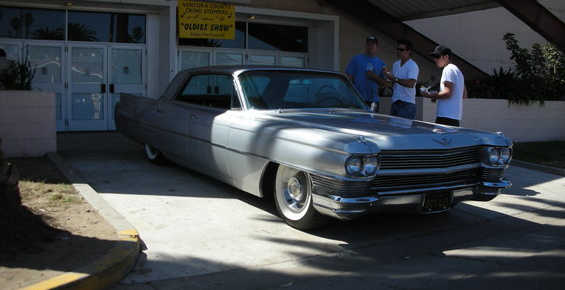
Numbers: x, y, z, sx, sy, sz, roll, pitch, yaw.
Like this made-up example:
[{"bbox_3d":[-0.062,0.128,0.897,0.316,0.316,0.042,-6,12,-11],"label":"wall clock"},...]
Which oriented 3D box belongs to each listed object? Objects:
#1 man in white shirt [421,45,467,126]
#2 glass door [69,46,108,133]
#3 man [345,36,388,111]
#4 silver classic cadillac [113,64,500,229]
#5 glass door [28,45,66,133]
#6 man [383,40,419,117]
[{"bbox_3d":[1.923,-0.321,6.937,0.520,1.740,0.500,4,6,23],"label":"man in white shirt"},{"bbox_3d":[-4.606,-1.351,13.523,0.910,2.100,0.060,-1,6,-24],"label":"glass door"},{"bbox_3d":[1.091,-0.528,7.743,0.620,1.860,0.380,0,6,-9],"label":"man"},{"bbox_3d":[-0.240,-0.239,6.778,2.020,1.370,5.660,-1,8,-32],"label":"silver classic cadillac"},{"bbox_3d":[-5.442,-1.341,13.154,0.910,2.100,0.060,-1,6,-24],"label":"glass door"},{"bbox_3d":[1.503,-0.432,7.341,0.520,1.810,0.460,6,7,37],"label":"man"}]

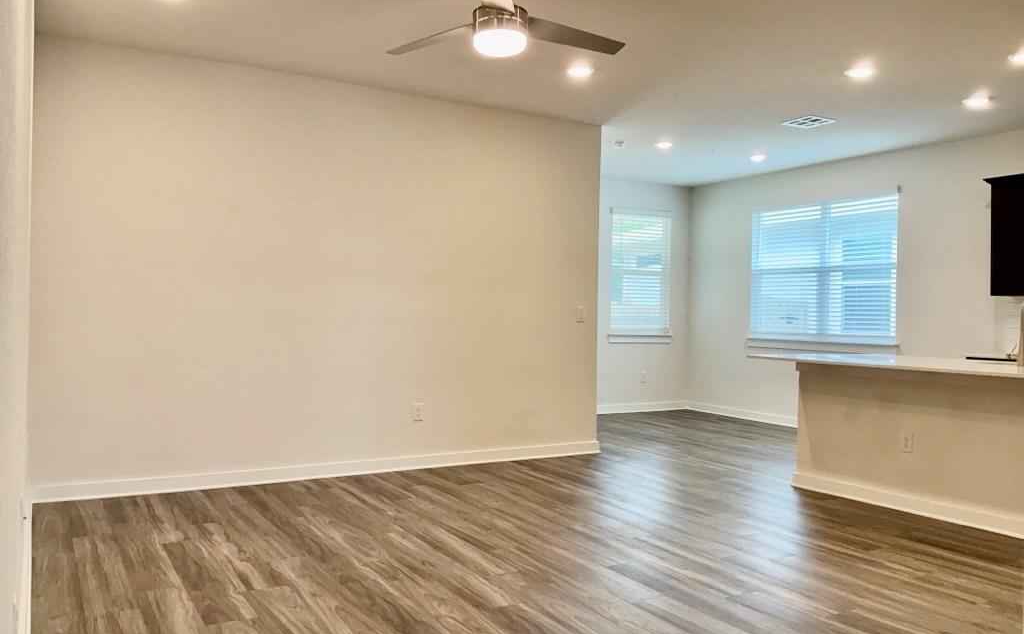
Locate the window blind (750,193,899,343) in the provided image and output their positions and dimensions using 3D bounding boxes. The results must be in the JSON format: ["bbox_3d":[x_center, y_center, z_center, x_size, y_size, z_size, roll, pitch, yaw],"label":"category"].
[{"bbox_3d":[3.170,-0.486,8.295,0.060,1.464,1.809,1,0,-30],"label":"window blind"}]

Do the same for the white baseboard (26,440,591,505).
[{"bbox_3d":[-1.031,1.066,5.717,4.123,0.110,0.020,1,0,-30],"label":"white baseboard"}]

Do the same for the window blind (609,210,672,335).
[{"bbox_3d":[1.561,-0.527,9.612,0.918,1.506,0.060,1,0,-30],"label":"window blind"}]

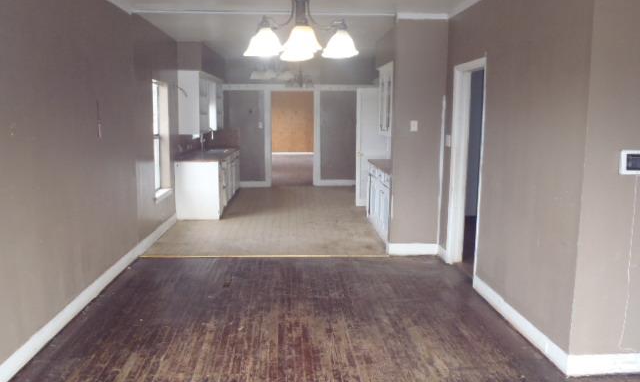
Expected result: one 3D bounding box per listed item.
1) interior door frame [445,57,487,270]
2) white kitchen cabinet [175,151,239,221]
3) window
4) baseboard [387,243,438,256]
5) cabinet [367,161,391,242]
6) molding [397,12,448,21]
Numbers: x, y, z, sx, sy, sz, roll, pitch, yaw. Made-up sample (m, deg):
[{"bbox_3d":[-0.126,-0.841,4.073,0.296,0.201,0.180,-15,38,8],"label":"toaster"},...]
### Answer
[{"bbox_3d":[1.475,-0.188,5.070,0.168,2.088,0.880,0,9,-3],"label":"interior door frame"},{"bbox_3d":[-1.906,-0.258,9.367,0.632,0.893,3.392,0,9,-3],"label":"white kitchen cabinet"},{"bbox_3d":[-2.127,-0.668,6.797,0.144,1.504,0.864,0,9,-3],"label":"window"},{"bbox_3d":[1.079,0.670,5.889,0.573,0.141,0.024,0,9,-3],"label":"baseboard"},{"bbox_3d":[1.033,0.133,6.925,0.557,0.896,1.872,0,9,-3],"label":"cabinet"},{"bbox_3d":[1.103,-1.845,5.492,0.576,0.077,0.056,0,9,-3],"label":"molding"}]

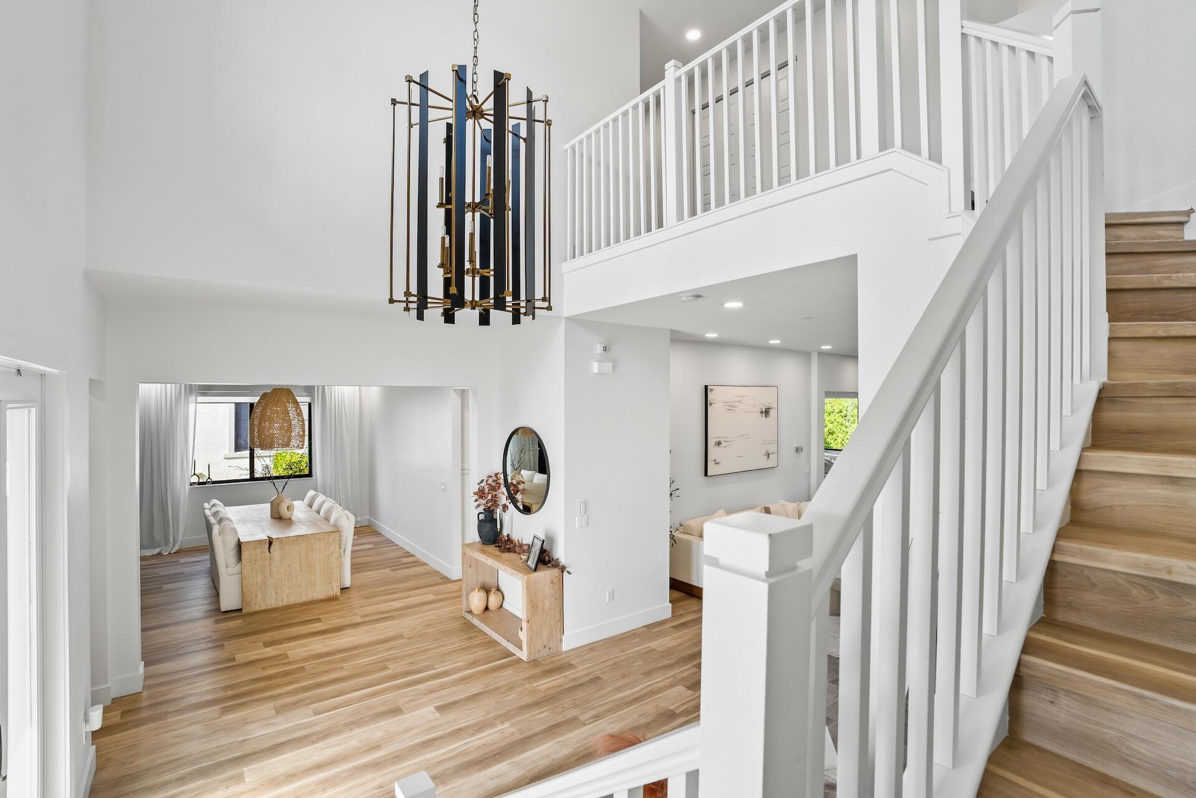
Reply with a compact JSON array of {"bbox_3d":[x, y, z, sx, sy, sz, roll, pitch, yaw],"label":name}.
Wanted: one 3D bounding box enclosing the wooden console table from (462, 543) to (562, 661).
[{"bbox_3d":[-0.887,1.960,5.335,0.370,0.760,1.310,0,0,-38],"label":"wooden console table"}]

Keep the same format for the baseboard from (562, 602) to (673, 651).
[{"bbox_3d":[0.235,2.265,5.324,1.360,0.150,0.018,0,0,-35],"label":"baseboard"}]

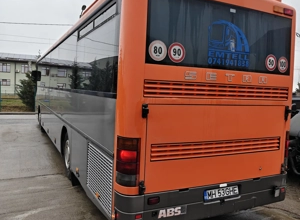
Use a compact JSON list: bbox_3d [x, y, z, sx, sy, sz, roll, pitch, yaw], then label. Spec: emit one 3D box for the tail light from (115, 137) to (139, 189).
[{"bbox_3d":[-0.219,0.510,2.700,0.170,0.485,0.210,0,5,-27],"label":"tail light"}]

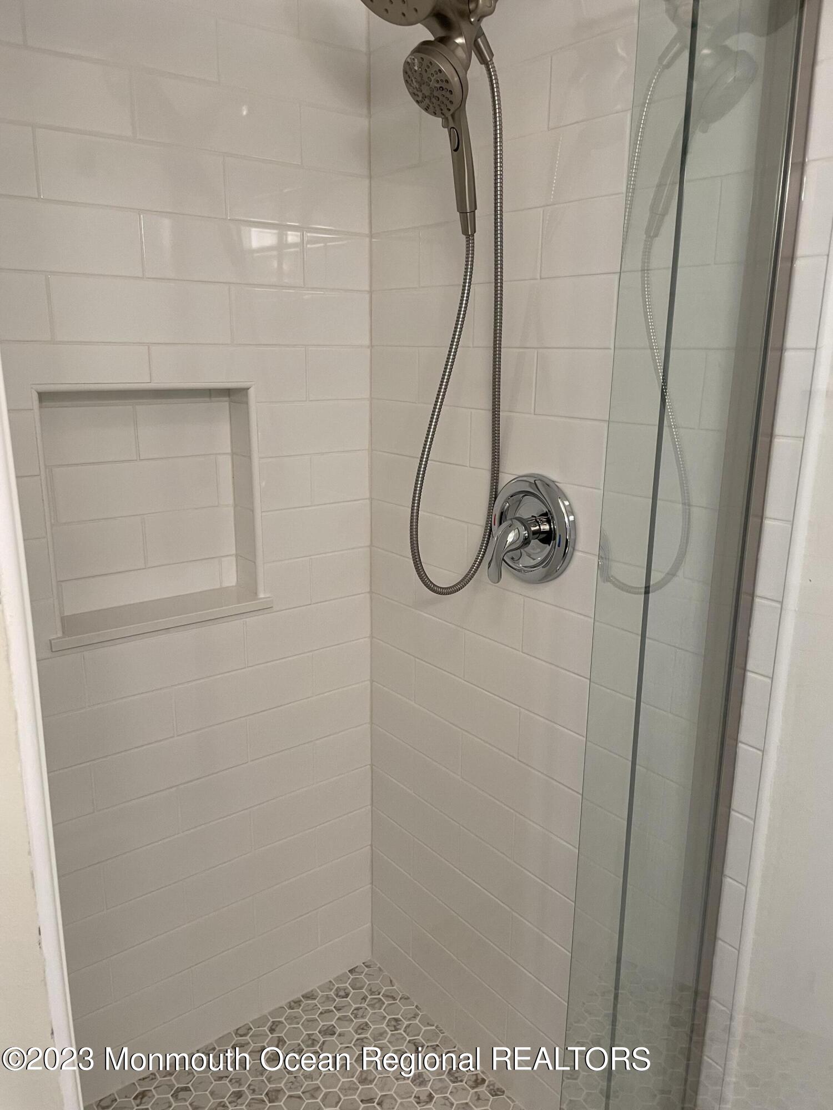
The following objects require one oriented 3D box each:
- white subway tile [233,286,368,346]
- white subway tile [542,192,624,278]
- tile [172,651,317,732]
[{"bbox_3d":[-0.212,-0.449,1.571,0.298,0.100,0.009,-10,18,-37],"label":"white subway tile"},{"bbox_3d":[0.291,-0.448,1.171,0.009,0.100,0.301,-10,18,-37],"label":"white subway tile"},{"bbox_3d":[-0.337,0.271,1.651,0.301,0.101,0.010,-10,18,-37],"label":"tile"}]

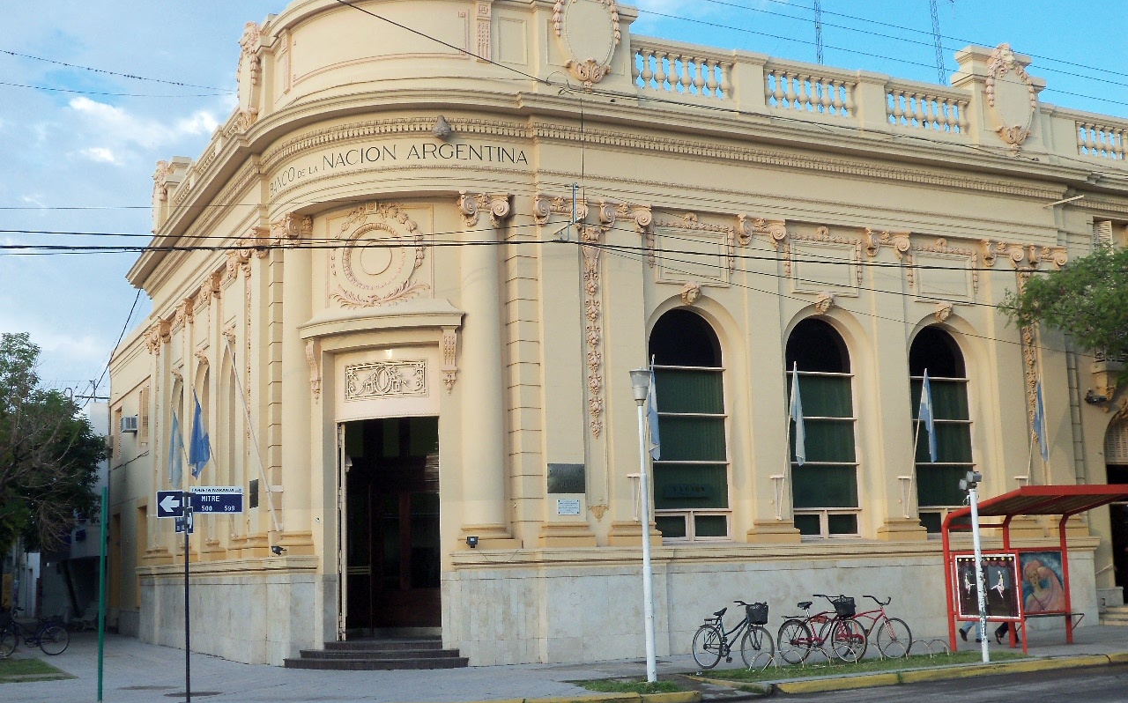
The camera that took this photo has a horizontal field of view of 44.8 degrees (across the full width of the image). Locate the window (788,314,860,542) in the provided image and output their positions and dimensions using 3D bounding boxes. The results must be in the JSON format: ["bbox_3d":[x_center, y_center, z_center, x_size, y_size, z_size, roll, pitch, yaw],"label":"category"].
[{"bbox_3d":[5.073,1.468,26.830,1.560,4.330,0.280,3,-10,-26],"label":"window"}]

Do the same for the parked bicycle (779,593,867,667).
[{"bbox_3d":[4.146,4.435,21.859,1.750,1.060,0.600,2,-10,-23],"label":"parked bicycle"}]

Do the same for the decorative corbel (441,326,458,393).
[{"bbox_3d":[-1.972,0.136,23.475,0.300,1.120,0.250,-1,-9,-1],"label":"decorative corbel"}]

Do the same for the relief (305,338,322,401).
[{"bbox_3d":[-4.546,0.367,25.024,0.260,1.180,0.220,-10,-12,44],"label":"relief"}]

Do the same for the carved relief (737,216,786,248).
[{"bbox_3d":[3.876,-2.318,26.668,0.950,0.620,0.300,3,-10,-26],"label":"carved relief"}]

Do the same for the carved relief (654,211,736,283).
[{"bbox_3d":[2.431,-1.943,26.005,1.880,1.420,0.150,3,-10,-26],"label":"carved relief"}]

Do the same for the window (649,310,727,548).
[{"bbox_3d":[2.324,1.357,25.479,1.590,4.340,0.280,3,-10,-26],"label":"window"}]

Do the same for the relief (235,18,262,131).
[{"bbox_3d":[-6.397,-5.481,27.680,0.400,2.470,1.380,3,-10,-26],"label":"relief"}]

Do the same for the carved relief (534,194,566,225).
[{"bbox_3d":[-0.257,-2.489,24.227,0.580,0.540,0.240,3,-10,-26],"label":"carved relief"}]

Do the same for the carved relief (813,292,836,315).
[{"bbox_3d":[5.117,-0.944,26.891,0.400,0.420,0.270,3,-10,-26],"label":"carved relief"}]

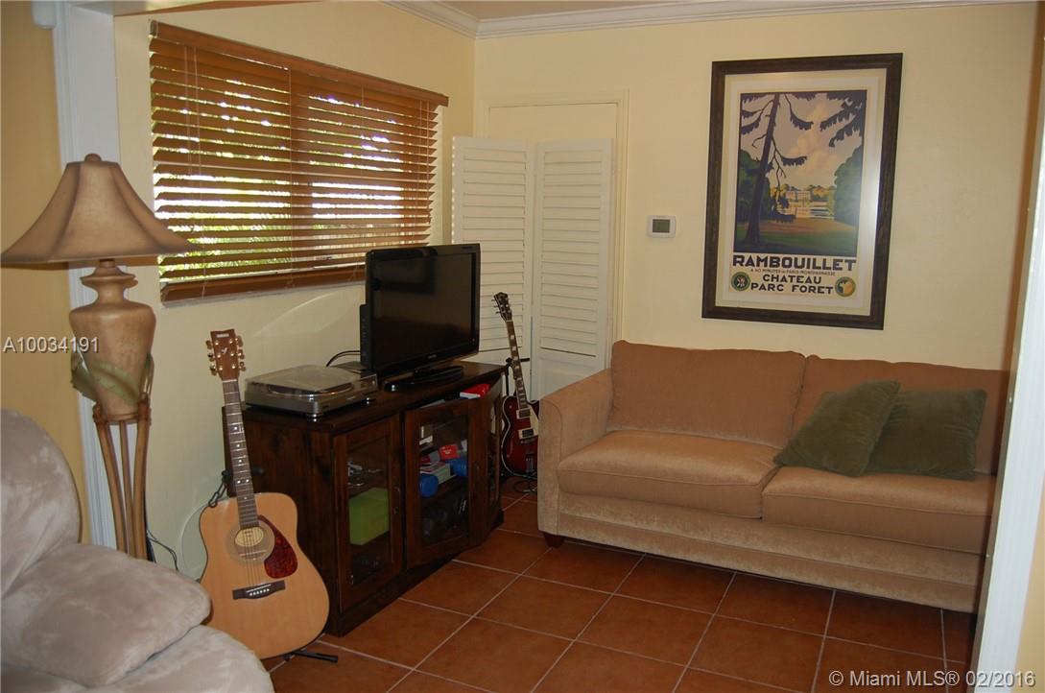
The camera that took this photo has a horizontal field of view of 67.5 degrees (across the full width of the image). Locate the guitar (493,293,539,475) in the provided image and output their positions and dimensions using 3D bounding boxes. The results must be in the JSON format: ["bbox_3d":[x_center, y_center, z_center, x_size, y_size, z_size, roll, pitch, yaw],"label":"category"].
[{"bbox_3d":[-0.030,0.196,4.084,0.335,1.000,0.075,-5,-5,-38],"label":"guitar"}]

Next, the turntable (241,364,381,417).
[{"bbox_3d":[-0.764,0.158,2.860,0.340,0.100,0.355,5,10,25],"label":"turntable"}]

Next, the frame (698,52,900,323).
[{"bbox_3d":[1.285,-0.717,3.643,0.830,1.215,0.035,5,10,25],"label":"frame"}]

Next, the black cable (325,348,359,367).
[{"bbox_3d":[-0.734,0.050,3.207,0.050,0.065,0.200,5,11,24],"label":"black cable"}]

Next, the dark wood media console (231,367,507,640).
[{"bbox_3d":[-0.587,0.527,3.264,0.510,0.755,1.230,5,10,25],"label":"dark wood media console"}]

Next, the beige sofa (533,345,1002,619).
[{"bbox_3d":[1.129,0.491,3.437,1.935,0.840,0.900,5,11,24],"label":"beige sofa"}]

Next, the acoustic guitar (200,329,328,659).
[{"bbox_3d":[-0.870,0.452,2.446,0.410,1.040,0.115,-7,-11,-23],"label":"acoustic guitar"}]

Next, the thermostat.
[{"bbox_3d":[0.711,-0.610,3.988,0.138,0.103,0.033,5,11,24],"label":"thermostat"}]

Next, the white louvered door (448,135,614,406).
[{"bbox_3d":[0.051,-0.156,4.155,0.804,1.849,0.275,2,9,6],"label":"white louvered door"}]

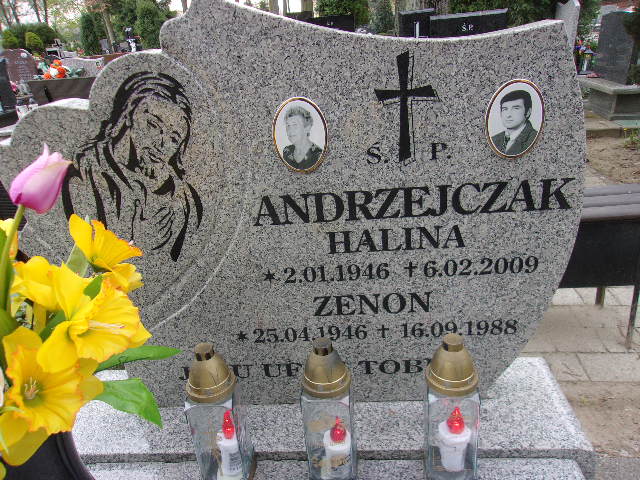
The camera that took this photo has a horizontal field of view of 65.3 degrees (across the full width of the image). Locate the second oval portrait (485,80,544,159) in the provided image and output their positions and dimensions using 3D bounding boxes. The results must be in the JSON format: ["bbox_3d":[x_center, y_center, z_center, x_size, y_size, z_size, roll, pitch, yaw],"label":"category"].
[{"bbox_3d":[0.364,-0.222,0.927,0.107,0.145,0.012,-3,19,6],"label":"second oval portrait"}]

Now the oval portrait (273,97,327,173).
[{"bbox_3d":[-0.037,-0.201,0.971,0.108,0.146,0.012,-3,19,6],"label":"oval portrait"}]

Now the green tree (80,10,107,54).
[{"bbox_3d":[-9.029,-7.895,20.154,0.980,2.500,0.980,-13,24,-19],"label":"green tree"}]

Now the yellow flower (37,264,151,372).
[{"bbox_3d":[-0.263,0.091,0.580,0.105,0.110,0.080,-20,15,-38],"label":"yellow flower"}]

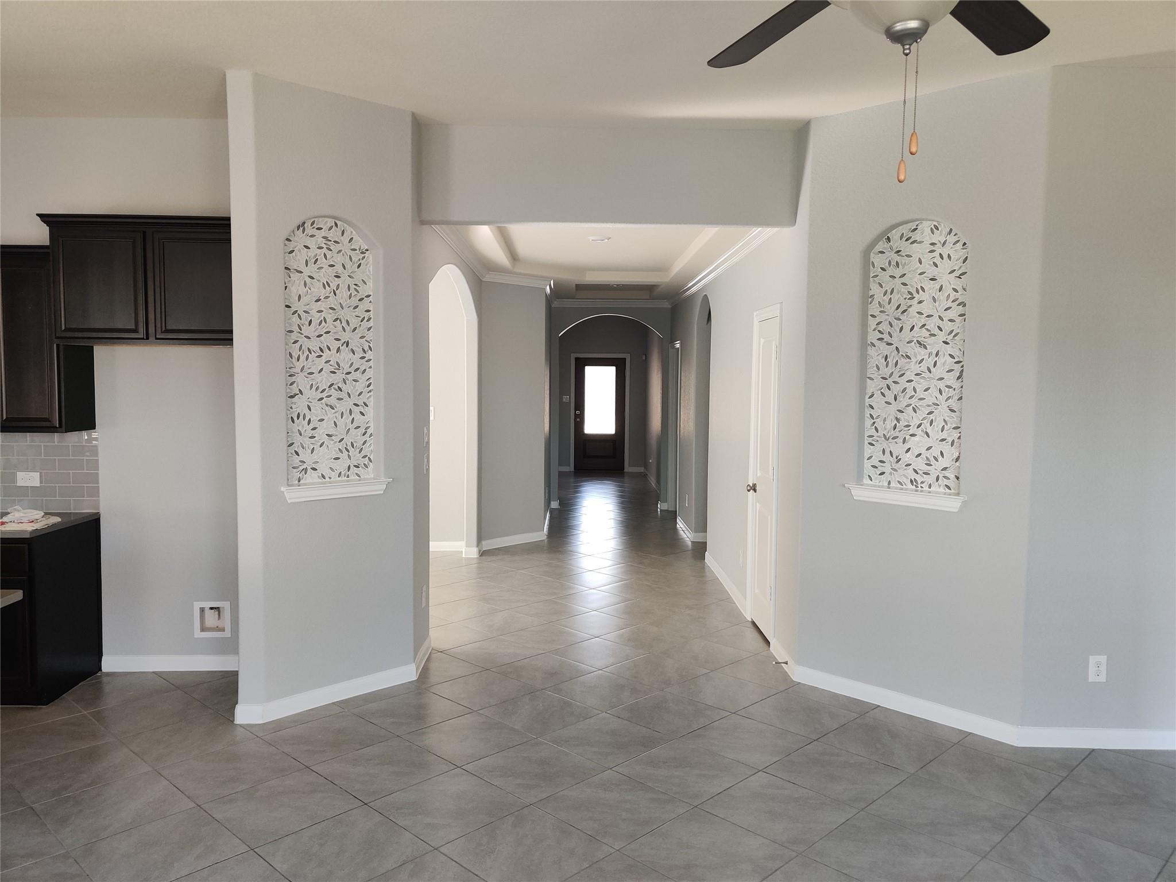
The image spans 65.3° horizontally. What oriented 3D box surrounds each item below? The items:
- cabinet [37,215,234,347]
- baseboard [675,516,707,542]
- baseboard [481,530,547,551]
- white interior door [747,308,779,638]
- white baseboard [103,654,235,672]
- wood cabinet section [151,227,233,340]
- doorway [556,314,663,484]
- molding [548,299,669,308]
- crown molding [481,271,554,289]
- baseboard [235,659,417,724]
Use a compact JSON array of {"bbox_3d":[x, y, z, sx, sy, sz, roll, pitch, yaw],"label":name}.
[{"bbox_3d":[-2.244,-0.814,4.790,0.990,0.625,0.460,1,4,-1],"label":"cabinet"},{"bbox_3d":[1.143,0.958,9.966,0.180,0.092,1.050,1,4,-1],"label":"baseboard"},{"bbox_3d":[-0.731,0.992,9.178,0.020,0.093,0.880,4,6,42],"label":"baseboard"},{"bbox_3d":[1.160,0.226,6.003,0.050,2.080,0.680,1,4,-1],"label":"white interior door"},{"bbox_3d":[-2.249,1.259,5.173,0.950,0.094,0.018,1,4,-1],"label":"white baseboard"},{"bbox_3d":[-1.990,-0.822,4.879,0.458,0.573,0.397,1,4,-1],"label":"wood cabinet section"},{"bbox_3d":[0.283,-0.373,11.789,1.320,2.470,0.200,1,4,-1],"label":"doorway"},{"bbox_3d":[0.310,-1.735,11.592,1.470,0.100,0.080,1,4,-1],"label":"molding"},{"bbox_3d":[-0.654,-1.569,8.973,0.080,0.100,0.910,4,6,42],"label":"crown molding"},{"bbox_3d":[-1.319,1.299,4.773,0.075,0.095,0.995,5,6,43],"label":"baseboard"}]

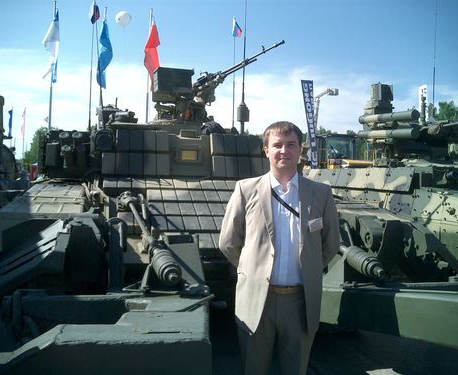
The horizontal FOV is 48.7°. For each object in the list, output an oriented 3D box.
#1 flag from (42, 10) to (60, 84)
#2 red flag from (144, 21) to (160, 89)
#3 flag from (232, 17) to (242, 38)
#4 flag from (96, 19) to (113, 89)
[{"bbox_3d":[-5.634,-4.495,16.000,0.600,2.300,0.350,2,-1,-17],"label":"flag"},{"bbox_3d":[-2.498,-4.266,16.400,0.530,2.300,0.350,2,-1,-9],"label":"red flag"},{"bbox_3d":[0.123,-2.627,8.300,0.180,0.360,0.080,2,-1,0],"label":"flag"},{"bbox_3d":[-3.998,-4.289,16.300,0.500,2.200,0.350,2,-1,-11],"label":"flag"}]

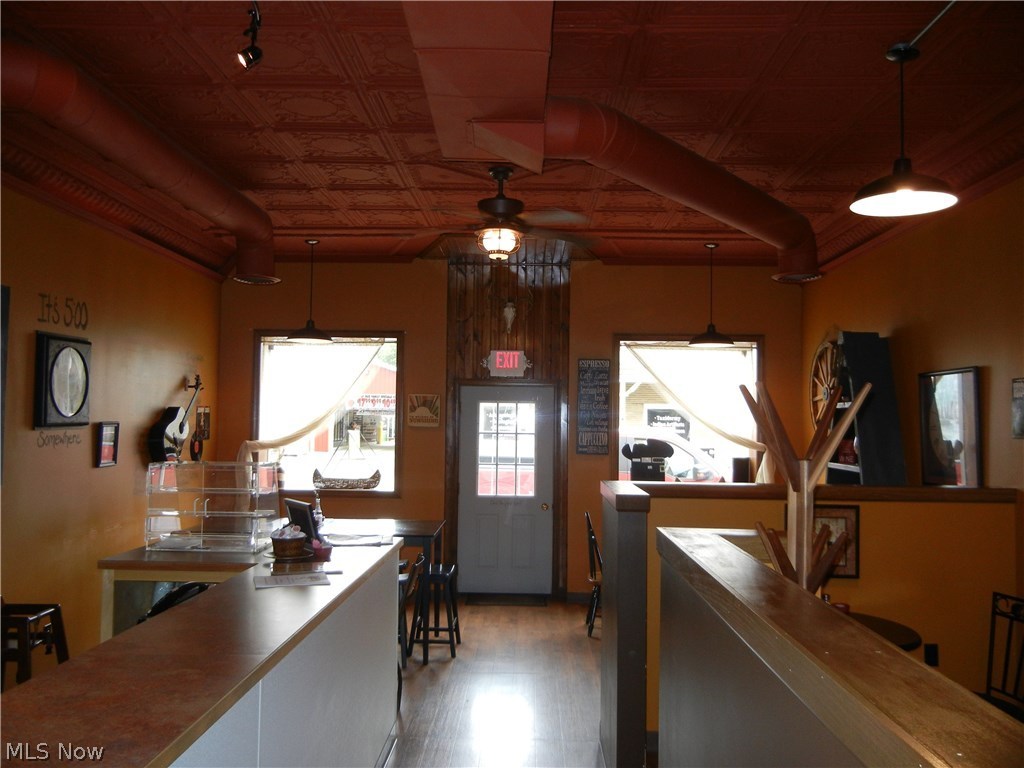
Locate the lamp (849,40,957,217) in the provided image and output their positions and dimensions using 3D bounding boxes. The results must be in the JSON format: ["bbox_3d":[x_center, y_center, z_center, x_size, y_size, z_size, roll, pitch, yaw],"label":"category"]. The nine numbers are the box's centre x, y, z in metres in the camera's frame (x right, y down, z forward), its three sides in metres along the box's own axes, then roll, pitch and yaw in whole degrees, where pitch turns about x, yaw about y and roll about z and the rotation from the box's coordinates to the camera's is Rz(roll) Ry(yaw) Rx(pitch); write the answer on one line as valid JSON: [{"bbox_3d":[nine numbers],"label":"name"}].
[{"bbox_3d":[1.668,-1.100,3.786,0.410,0.675,0.410,1,-3,1],"label":"lamp"}]

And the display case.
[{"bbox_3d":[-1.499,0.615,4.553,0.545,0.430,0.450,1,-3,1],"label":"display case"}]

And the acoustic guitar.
[{"bbox_3d":[-2.813,0.277,7.480,0.125,1.000,0.410,1,-40,1],"label":"acoustic guitar"}]

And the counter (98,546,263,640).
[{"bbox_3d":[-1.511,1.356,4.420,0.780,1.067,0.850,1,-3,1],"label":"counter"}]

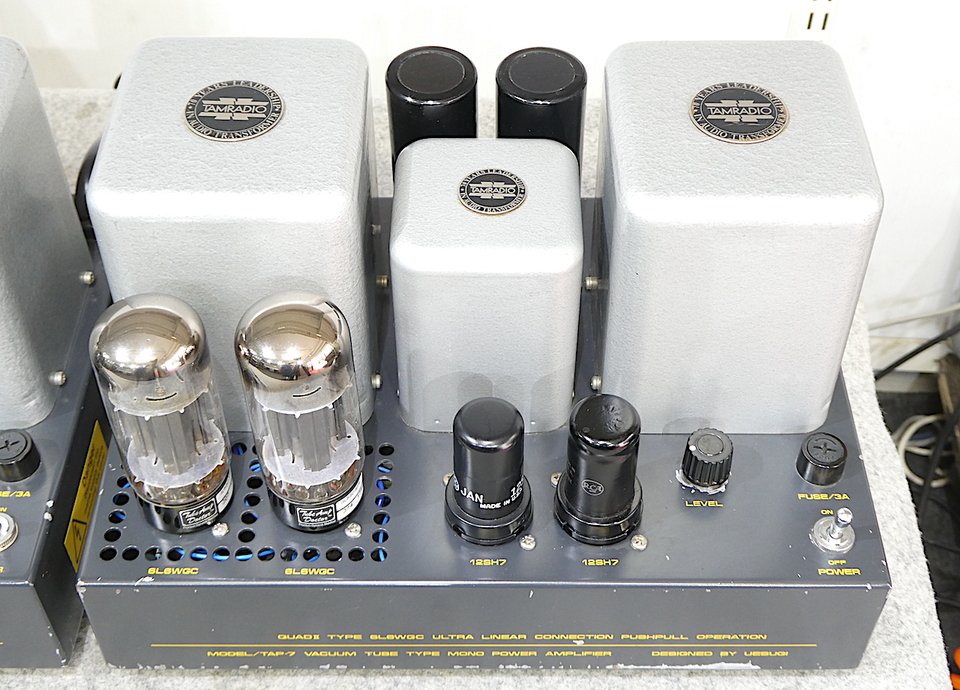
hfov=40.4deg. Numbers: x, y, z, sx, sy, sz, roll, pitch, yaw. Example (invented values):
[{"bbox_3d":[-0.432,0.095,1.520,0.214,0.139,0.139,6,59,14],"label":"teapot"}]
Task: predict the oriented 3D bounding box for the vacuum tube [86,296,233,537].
[{"bbox_3d":[-0.107,0.022,0.444,0.037,0.097,0.037,0,47,0],"label":"vacuum tube"}]

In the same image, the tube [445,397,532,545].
[{"bbox_3d":[0.003,0.042,0.457,0.032,0.051,0.032,0,47,0],"label":"tube"}]

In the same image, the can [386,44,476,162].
[{"bbox_3d":[-0.018,-0.074,0.538,0.035,0.092,0.035,0,47,0],"label":"can"}]

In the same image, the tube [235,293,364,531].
[{"bbox_3d":[-0.059,0.023,0.444,0.037,0.097,0.037,0,47,0],"label":"tube"}]

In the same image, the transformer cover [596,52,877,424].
[{"bbox_3d":[0.090,-0.041,0.492,0.088,0.114,0.099,0,47,0],"label":"transformer cover"}]

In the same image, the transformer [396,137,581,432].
[{"bbox_3d":[0.003,-0.023,0.488,0.067,0.094,0.067,0,47,0],"label":"transformer"}]

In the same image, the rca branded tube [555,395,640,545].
[{"bbox_3d":[0.043,0.042,0.456,0.032,0.052,0.032,0,47,0],"label":"rca branded tube"}]

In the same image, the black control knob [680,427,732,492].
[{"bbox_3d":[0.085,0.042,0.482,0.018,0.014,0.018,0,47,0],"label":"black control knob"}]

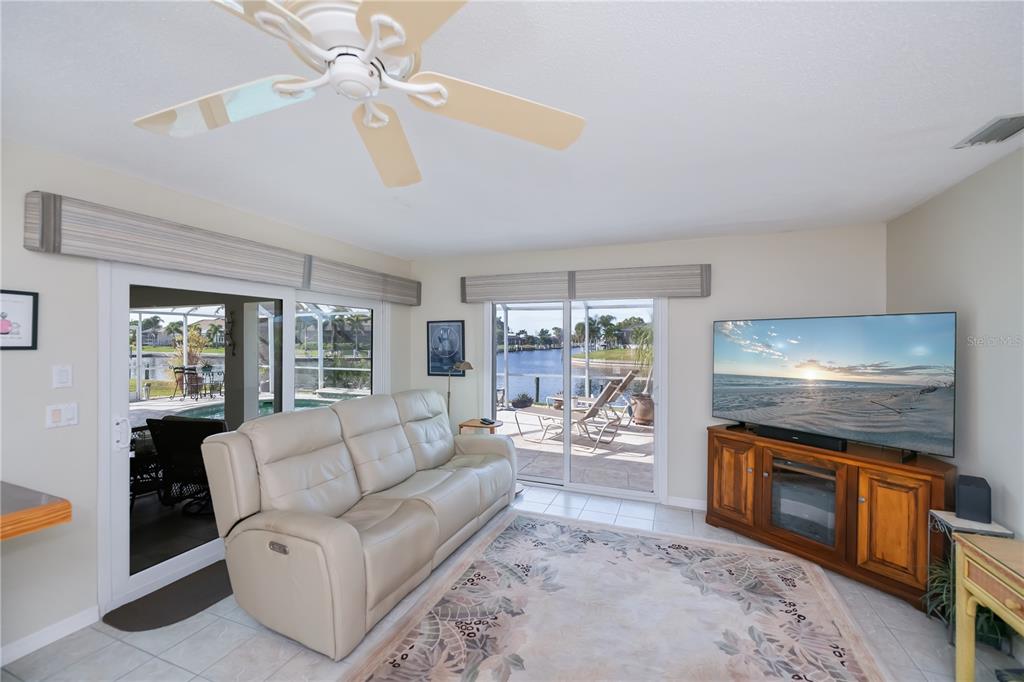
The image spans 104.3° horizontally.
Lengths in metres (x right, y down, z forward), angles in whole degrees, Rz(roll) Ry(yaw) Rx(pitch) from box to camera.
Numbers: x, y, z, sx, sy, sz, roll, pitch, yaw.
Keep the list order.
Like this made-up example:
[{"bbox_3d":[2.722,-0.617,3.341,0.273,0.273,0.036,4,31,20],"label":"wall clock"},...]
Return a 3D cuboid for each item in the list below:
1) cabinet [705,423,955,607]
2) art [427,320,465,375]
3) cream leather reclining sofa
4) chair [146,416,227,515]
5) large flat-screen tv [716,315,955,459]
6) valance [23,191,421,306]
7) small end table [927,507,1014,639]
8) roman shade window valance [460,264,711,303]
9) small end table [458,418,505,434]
[{"bbox_3d":[2.267,1.131,2.934,0.620,0.805,1.370,0,0,-33],"label":"cabinet"},{"bbox_3d":[-0.756,0.089,4.562,0.490,0.630,0.030,1,0,21],"label":"art"},{"bbox_3d":[-0.878,0.970,3.123,1.080,1.080,2.260,1,0,21],"label":"cream leather reclining sofa"},{"bbox_3d":[-2.660,1.080,3.570,0.630,0.930,0.780,0,0,5],"label":"chair"},{"bbox_3d":[2.208,0.254,2.935,0.070,0.845,1.440,0,0,-34],"label":"large flat-screen tv"},{"bbox_3d":[-1.686,-0.547,3.260,0.165,0.277,3.010,1,0,21],"label":"valance"},{"bbox_3d":[2.380,1.242,2.079,0.230,0.595,0.230,1,0,21],"label":"small end table"},{"bbox_3d":[0.616,-0.534,3.950,2.433,0.278,0.165,1,0,21],"label":"roman shade window valance"},{"bbox_3d":[-0.318,1.189,4.171,0.400,0.640,0.380,1,0,21],"label":"small end table"}]

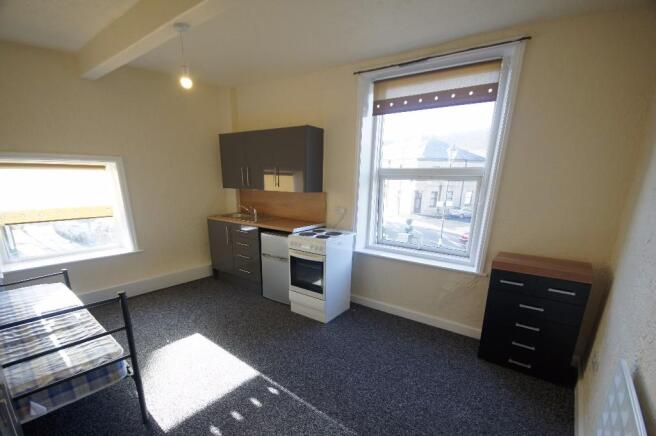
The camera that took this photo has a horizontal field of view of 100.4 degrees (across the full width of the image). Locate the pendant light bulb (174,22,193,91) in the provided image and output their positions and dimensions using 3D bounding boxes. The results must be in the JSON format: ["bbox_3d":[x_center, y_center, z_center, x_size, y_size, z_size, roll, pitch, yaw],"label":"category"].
[{"bbox_3d":[-0.986,-1.101,1.879,0.100,0.405,0.100,7,12,33],"label":"pendant light bulb"}]

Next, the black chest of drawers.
[{"bbox_3d":[1.665,0.786,2.261,0.625,0.868,0.350,7,12,33],"label":"black chest of drawers"}]

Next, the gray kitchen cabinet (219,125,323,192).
[{"bbox_3d":[-0.773,-0.738,3.564,1.500,0.726,0.330,7,12,33],"label":"gray kitchen cabinet"}]

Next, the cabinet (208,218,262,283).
[{"bbox_3d":[-1.109,0.388,3.882,1.050,0.725,0.560,7,12,33],"label":"cabinet"}]

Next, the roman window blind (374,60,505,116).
[{"bbox_3d":[0.967,-1.211,2.610,1.144,0.330,0.040,7,12,33],"label":"roman window blind"}]

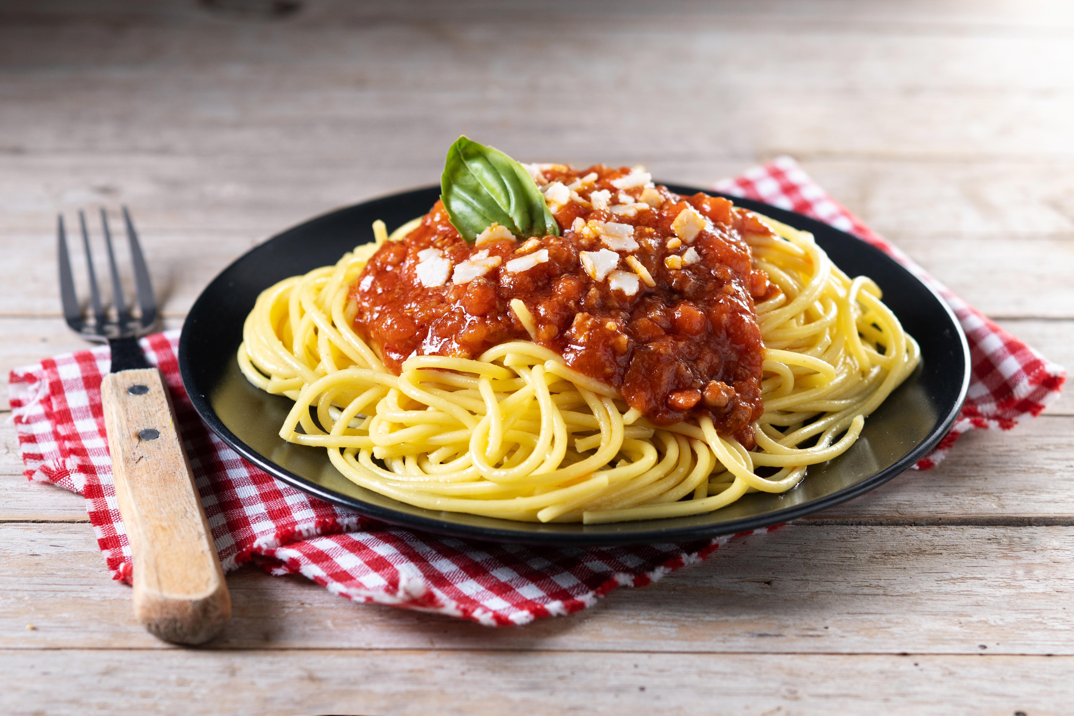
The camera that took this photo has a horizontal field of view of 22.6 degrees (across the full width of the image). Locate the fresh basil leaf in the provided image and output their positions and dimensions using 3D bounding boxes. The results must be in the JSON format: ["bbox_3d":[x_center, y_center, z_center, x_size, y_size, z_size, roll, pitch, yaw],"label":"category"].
[{"bbox_3d":[-0.011,-0.039,0.670,0.022,0.035,0.013,-35,-9,2],"label":"fresh basil leaf"}]

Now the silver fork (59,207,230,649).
[{"bbox_3d":[-0.102,0.011,0.680,0.024,0.018,0.199,-7,29,-12],"label":"silver fork"}]

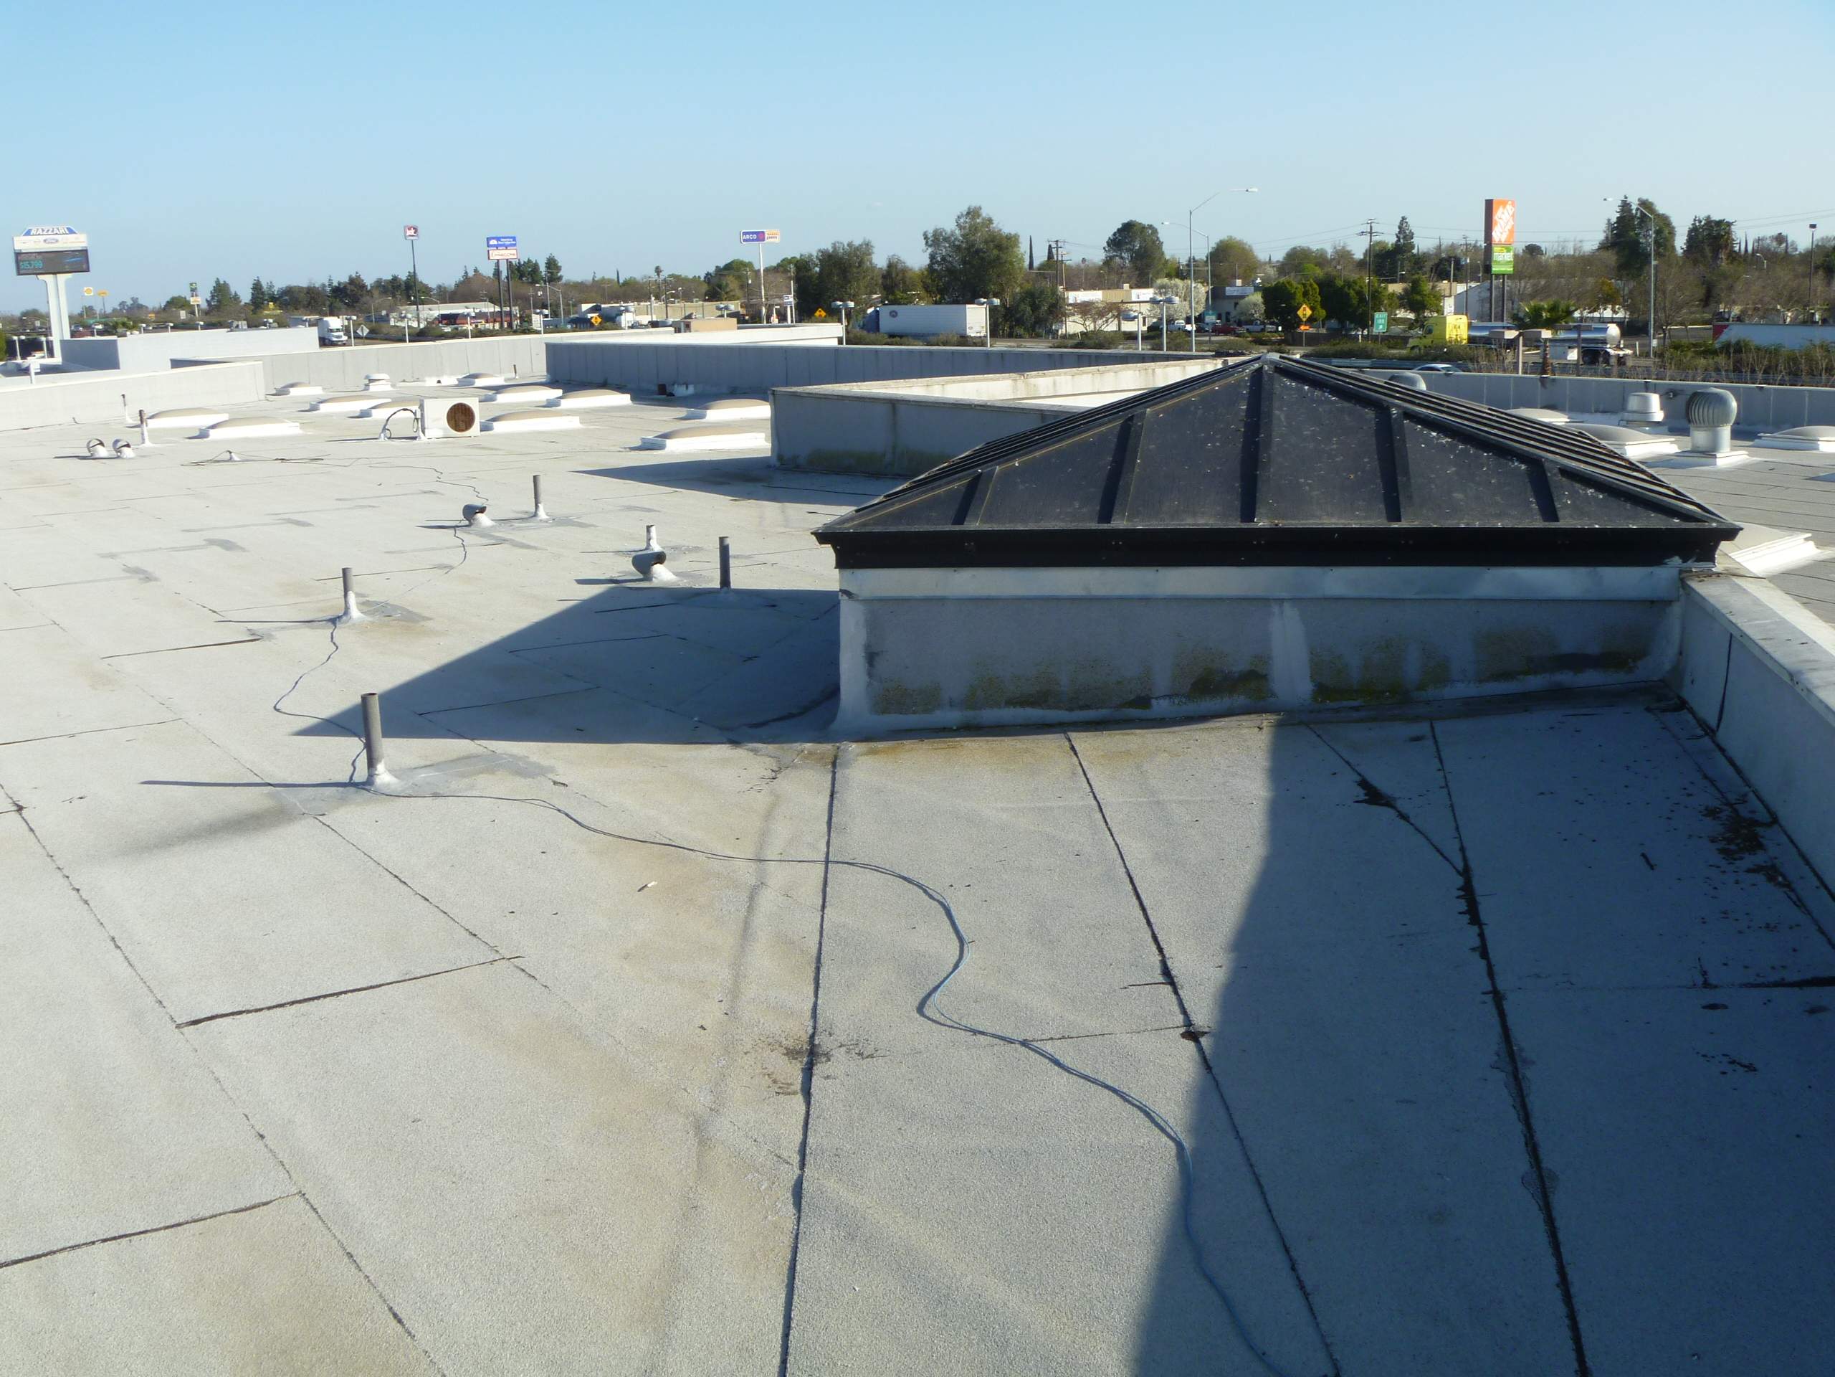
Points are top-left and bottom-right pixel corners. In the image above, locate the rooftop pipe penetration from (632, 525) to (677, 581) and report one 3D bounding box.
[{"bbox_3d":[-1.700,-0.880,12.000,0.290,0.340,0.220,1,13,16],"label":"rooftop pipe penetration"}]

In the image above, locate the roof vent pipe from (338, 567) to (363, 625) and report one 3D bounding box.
[{"bbox_3d":[-3.316,-0.550,10.826,0.135,0.300,0.135,-2,13,0],"label":"roof vent pipe"}]

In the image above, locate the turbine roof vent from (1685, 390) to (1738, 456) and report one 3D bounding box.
[{"bbox_3d":[6.620,-2.240,15.450,0.430,0.500,0.430,-2,13,0],"label":"turbine roof vent"}]

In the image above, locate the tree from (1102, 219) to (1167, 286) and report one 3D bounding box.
[{"bbox_3d":[33.600,-65.700,288.200,10.200,13.500,10.000,-2,13,0],"label":"tree"}]

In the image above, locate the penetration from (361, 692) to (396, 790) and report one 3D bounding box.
[{"bbox_3d":[-2.076,0.197,7.102,0.125,0.350,0.125,-2,13,0],"label":"penetration"}]

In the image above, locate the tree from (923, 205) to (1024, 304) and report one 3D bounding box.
[{"bbox_3d":[5.810,-44.510,198.400,11.000,14.000,10.500,-2,13,0],"label":"tree"}]

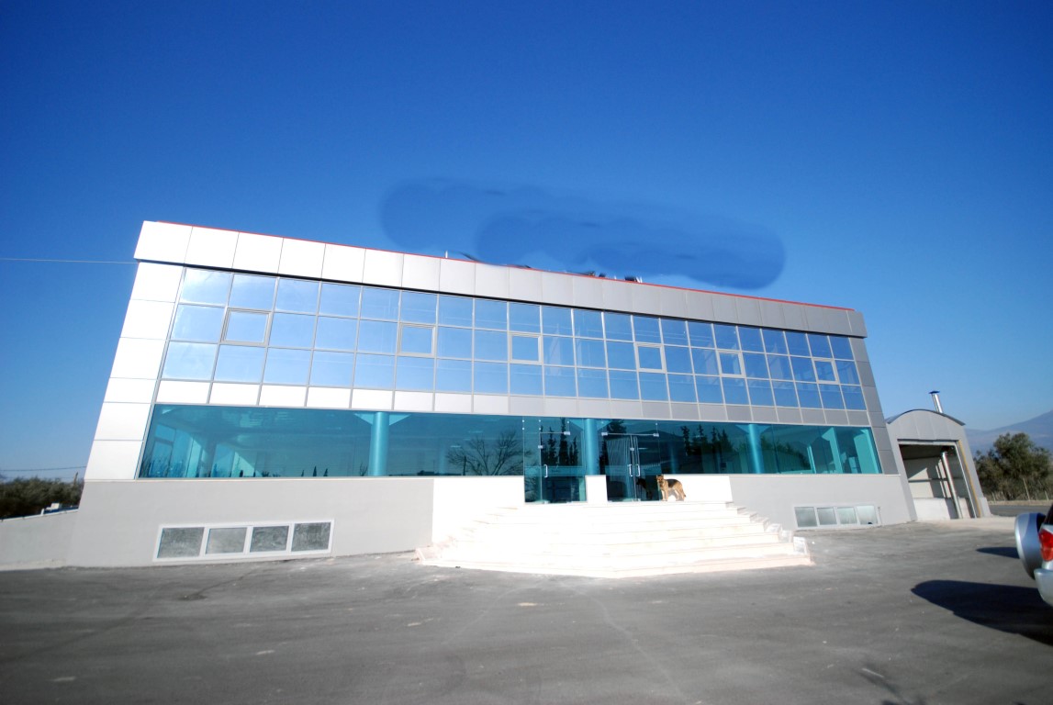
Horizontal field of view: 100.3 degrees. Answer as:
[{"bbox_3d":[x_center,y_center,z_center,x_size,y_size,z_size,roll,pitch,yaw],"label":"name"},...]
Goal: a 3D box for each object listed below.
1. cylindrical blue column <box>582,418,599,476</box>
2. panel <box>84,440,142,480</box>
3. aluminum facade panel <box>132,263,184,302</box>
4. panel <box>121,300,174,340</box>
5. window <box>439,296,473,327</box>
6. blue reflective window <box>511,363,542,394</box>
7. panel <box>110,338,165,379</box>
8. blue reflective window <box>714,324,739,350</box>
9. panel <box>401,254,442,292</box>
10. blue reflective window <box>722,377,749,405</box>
[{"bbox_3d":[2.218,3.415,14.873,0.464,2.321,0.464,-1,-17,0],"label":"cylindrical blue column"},{"bbox_3d":[-10.262,2.659,10.935,0.972,0.960,0.060,4,-18,-16],"label":"panel"},{"bbox_3d":[-10.333,-1.918,12.299,1.041,1.101,0.080,4,-18,-16],"label":"aluminum facade panel"},{"bbox_3d":[-10.032,-0.850,11.669,1.021,1.061,0.060,4,-18,-16],"label":"panel"},{"bbox_3d":[-2.304,-1.346,14.551,1.142,1.048,0.080,4,-18,-16],"label":"window"},{"bbox_3d":[0.010,0.914,14.555,1.131,1.033,0.080,4,-18,-16],"label":"blue reflective window"},{"bbox_3d":[-10.329,0.171,11.716,1.056,1.100,0.060,4,-18,-16],"label":"panel"},{"bbox_3d":[7.971,-0.592,17.476,1.130,1.041,0.080,4,-18,-16],"label":"blue reflective window"},{"bbox_3d":[-3.598,-2.731,15.164,1.238,1.225,0.080,4,-18,-16],"label":"panel"},{"bbox_3d":[8.075,1.497,16.939,1.165,1.065,0.080,4,-18,-16],"label":"blue reflective window"}]

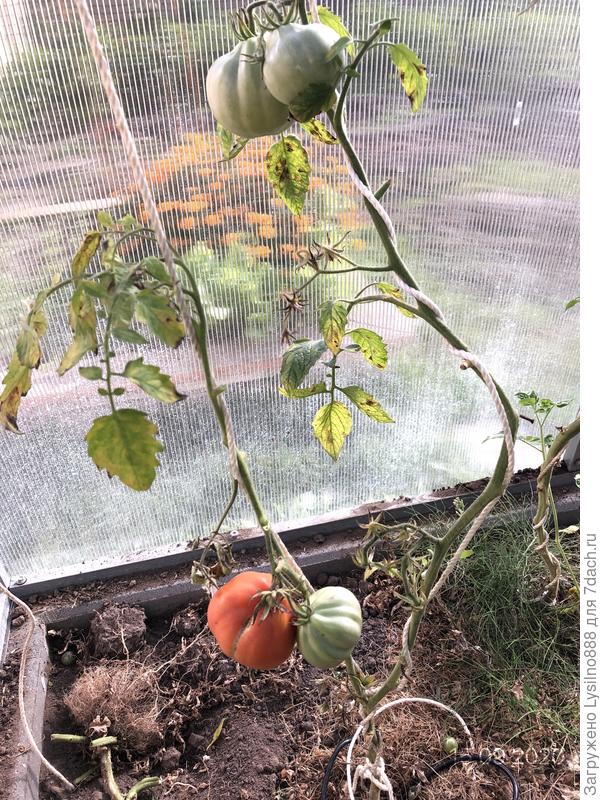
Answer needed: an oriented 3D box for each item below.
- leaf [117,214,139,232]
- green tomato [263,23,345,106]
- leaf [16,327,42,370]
[{"bbox_3d":[-0.175,-0.179,0.655,0.022,0.017,0.013,0,15,-15],"label":"leaf"},{"bbox_3d":[0.003,-0.316,0.610,0.078,0.073,0.078,-1,38,1],"label":"green tomato"},{"bbox_3d":[-0.259,-0.049,0.620,0.026,0.043,0.014,-9,35,-22],"label":"leaf"}]

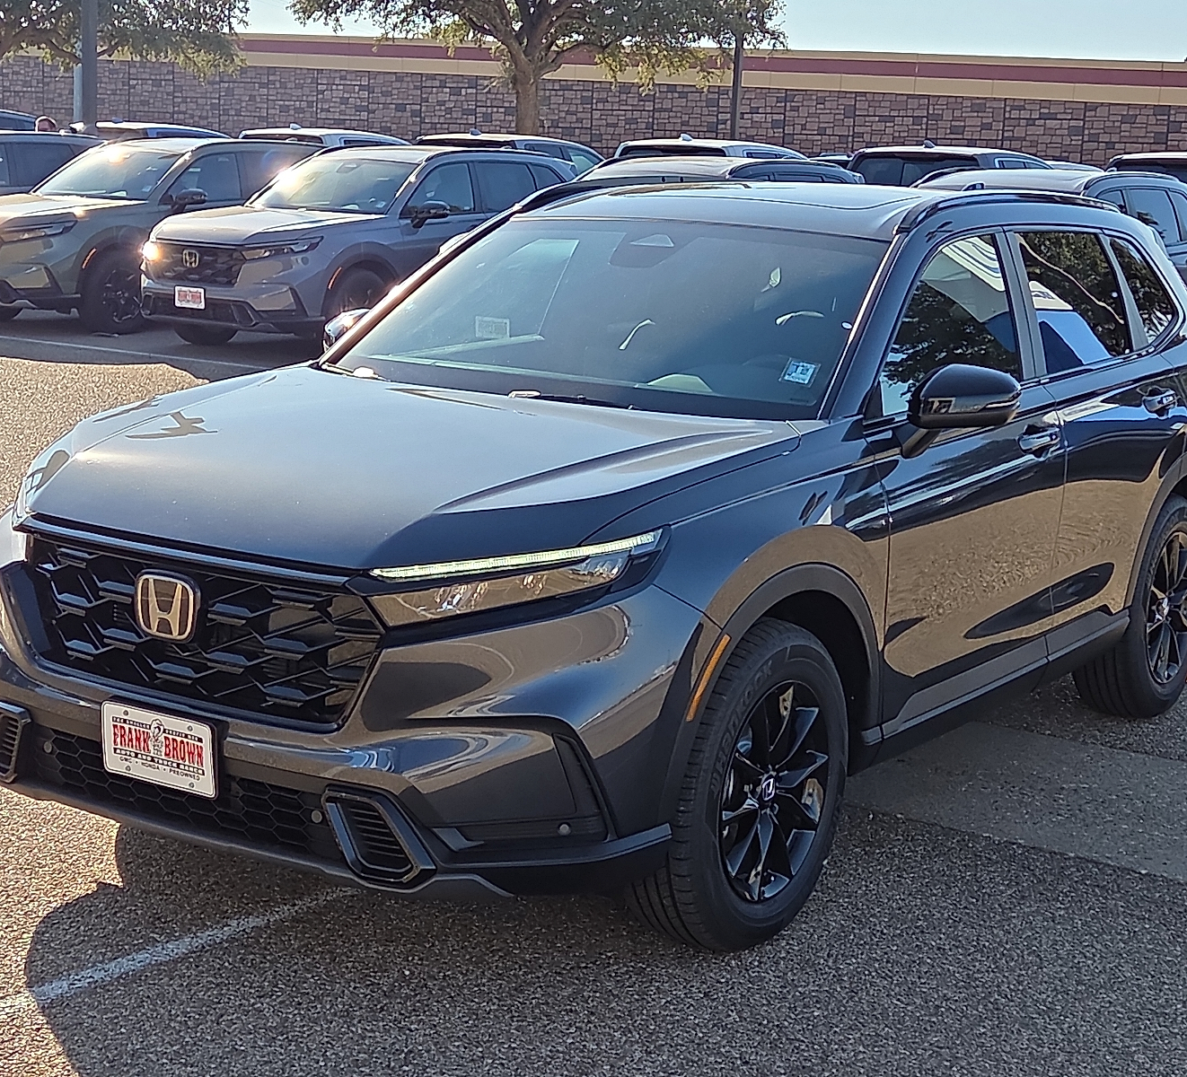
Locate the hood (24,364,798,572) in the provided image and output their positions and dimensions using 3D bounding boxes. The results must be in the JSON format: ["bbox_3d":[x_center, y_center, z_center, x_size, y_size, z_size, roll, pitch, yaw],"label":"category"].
[{"bbox_3d":[-0.483,-0.179,4.869,1.540,0.250,1.320,9,16,32],"label":"hood"}]

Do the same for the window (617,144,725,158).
[{"bbox_3d":[0.824,-3.943,22.800,1.480,0.420,0.100,9,4,35],"label":"window"}]

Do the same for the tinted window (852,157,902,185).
[{"bbox_3d":[2.801,-3.578,21.500,0.600,0.420,0.090,9,4,35],"label":"tinted window"}]

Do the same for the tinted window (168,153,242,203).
[{"bbox_3d":[-3.474,-3.182,19.057,0.060,0.430,1.000,-15,-2,37],"label":"tinted window"}]

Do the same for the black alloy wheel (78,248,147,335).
[{"bbox_3d":[-4.085,-2.073,18.323,0.240,0.730,0.730,9,13,35],"label":"black alloy wheel"}]

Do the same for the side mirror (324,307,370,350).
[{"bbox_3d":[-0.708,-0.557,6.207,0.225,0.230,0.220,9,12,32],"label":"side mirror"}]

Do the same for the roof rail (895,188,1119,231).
[{"bbox_3d":[1.255,-0.955,6.322,0.090,0.110,1.690,9,12,32],"label":"roof rail"}]

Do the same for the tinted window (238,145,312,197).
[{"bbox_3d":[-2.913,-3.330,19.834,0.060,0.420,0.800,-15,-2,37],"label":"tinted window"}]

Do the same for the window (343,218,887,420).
[{"bbox_3d":[0.034,-0.585,5.562,1.470,0.120,0.900,8,44,32],"label":"window"}]

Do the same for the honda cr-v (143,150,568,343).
[{"bbox_3d":[-1.723,-2.505,18.372,1.900,1.690,4.680,9,13,34],"label":"honda cr-v"}]

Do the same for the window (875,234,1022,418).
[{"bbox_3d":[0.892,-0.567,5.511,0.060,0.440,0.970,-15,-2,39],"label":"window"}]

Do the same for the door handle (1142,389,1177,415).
[{"bbox_3d":[1.721,-0.416,6.550,0.060,0.060,0.230,8,11,32],"label":"door handle"}]

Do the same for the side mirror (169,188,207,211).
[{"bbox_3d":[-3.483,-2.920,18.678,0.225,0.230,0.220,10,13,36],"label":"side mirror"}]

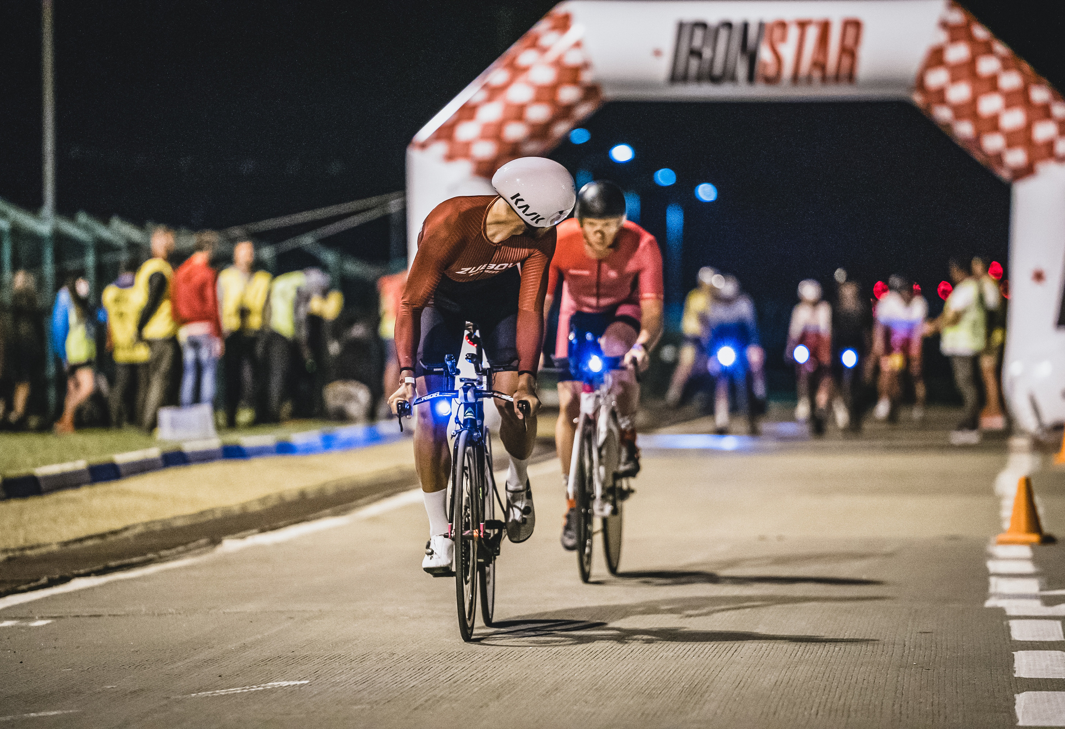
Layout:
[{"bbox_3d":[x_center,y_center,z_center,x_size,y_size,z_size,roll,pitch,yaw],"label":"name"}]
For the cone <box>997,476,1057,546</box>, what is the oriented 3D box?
[{"bbox_3d":[2.274,0.669,28.000,0.235,0.315,0.235,0,0,17],"label":"cone"}]

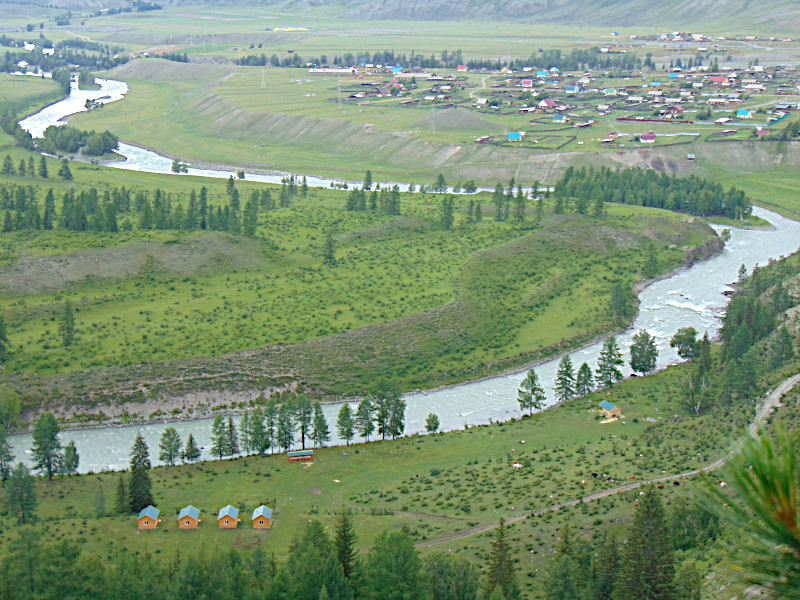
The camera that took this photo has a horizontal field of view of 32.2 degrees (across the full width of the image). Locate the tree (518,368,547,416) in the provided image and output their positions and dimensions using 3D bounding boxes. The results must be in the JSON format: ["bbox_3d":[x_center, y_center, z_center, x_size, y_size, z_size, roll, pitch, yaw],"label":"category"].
[{"bbox_3d":[47.451,33.083,498.063,10.057,17.088,10.057,0,15,-1],"label":"tree"}]

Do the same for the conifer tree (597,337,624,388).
[{"bbox_3d":[80.302,23.581,526.248,10.627,20.338,10.627,0,15,-1],"label":"conifer tree"}]

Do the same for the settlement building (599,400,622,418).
[{"bbox_3d":[79.570,41.200,523.870,5.710,4.450,7.320,-7,16,-27],"label":"settlement building"}]

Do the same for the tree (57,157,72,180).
[{"bbox_3d":[-205.720,-80.010,850.230,9.520,12.980,9.520,0,14,0],"label":"tree"}]

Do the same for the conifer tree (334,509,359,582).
[{"bbox_3d":[-13.504,61.803,347.224,6.010,20.774,6.010,0,15,-1],"label":"conifer tree"}]

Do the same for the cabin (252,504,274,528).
[{"bbox_3d":[-41.950,66.520,424.720,5.910,4.510,7.590,0,14,-1],"label":"cabin"}]

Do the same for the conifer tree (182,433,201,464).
[{"bbox_3d":[-70.750,50.680,473.110,5.630,11.220,5.460,-2,15,-9],"label":"conifer tree"}]

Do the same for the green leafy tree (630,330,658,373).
[{"bbox_3d":[100.870,21.590,569.000,11.700,20.100,11.340,3,15,10],"label":"green leafy tree"}]

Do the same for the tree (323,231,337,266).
[{"bbox_3d":[-34.830,-24.970,682.900,7.390,17.880,7.170,-1,14,-3],"label":"tree"}]

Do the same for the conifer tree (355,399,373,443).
[{"bbox_3d":[-12.600,42.830,493.500,6.230,16.340,6.040,0,14,-1],"label":"conifer tree"}]

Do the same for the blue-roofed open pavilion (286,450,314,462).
[{"bbox_3d":[-34.210,53.710,478.000,8.860,2.930,3.660,-4,15,-14],"label":"blue-roofed open pavilion"}]

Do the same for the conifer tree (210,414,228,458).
[{"bbox_3d":[-62.160,47.080,476.110,6.010,16.730,5.830,-2,14,-8],"label":"conifer tree"}]

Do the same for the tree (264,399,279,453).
[{"bbox_3d":[-44.840,43.870,481.310,4.860,20.360,4.710,-1,14,-5],"label":"tree"}]

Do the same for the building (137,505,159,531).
[{"bbox_3d":[-72.948,63.095,402.867,5.479,4.129,7.366,0,15,-1],"label":"building"}]

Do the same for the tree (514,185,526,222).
[{"bbox_3d":[64.563,-51.344,740.207,6.406,20.382,6.406,0,15,-1],"label":"tree"}]

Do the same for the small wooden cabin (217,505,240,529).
[{"bbox_3d":[-49.902,63.045,403.099,5.628,4.100,7.163,0,15,-1],"label":"small wooden cabin"}]

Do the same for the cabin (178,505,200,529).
[{"bbox_3d":[-61.336,63.064,403.032,5.425,4.100,7.160,0,15,-1],"label":"cabin"}]

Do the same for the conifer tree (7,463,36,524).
[{"bbox_3d":[-95.720,48.980,350.680,7.360,16.510,7.360,0,14,0],"label":"conifer tree"}]

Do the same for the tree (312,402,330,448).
[{"bbox_3d":[-26.738,42.148,467.156,6.064,16.137,6.064,0,15,-1],"label":"tree"}]

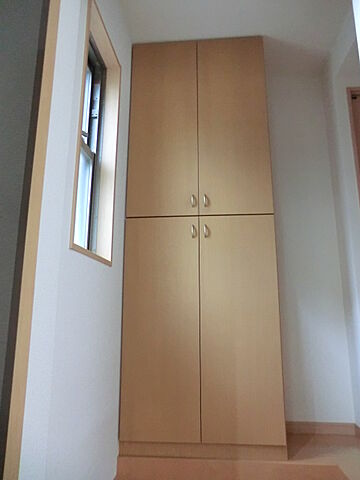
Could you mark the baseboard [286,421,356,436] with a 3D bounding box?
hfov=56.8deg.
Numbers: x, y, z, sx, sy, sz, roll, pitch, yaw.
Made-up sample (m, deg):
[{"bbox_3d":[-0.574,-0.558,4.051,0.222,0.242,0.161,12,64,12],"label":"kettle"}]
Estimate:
[{"bbox_3d":[0.804,1.112,1.967,0.445,0.062,0.015,-1,-11,4],"label":"baseboard"}]

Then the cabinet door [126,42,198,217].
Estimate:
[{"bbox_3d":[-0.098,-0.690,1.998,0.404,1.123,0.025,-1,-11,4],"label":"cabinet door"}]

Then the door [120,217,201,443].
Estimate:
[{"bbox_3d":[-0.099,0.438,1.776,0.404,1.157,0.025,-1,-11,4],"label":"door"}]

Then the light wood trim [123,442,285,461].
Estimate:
[{"bbox_3d":[0.115,1.045,1.663,0.835,0.075,0.020,-1,-11,4],"label":"light wood trim"}]

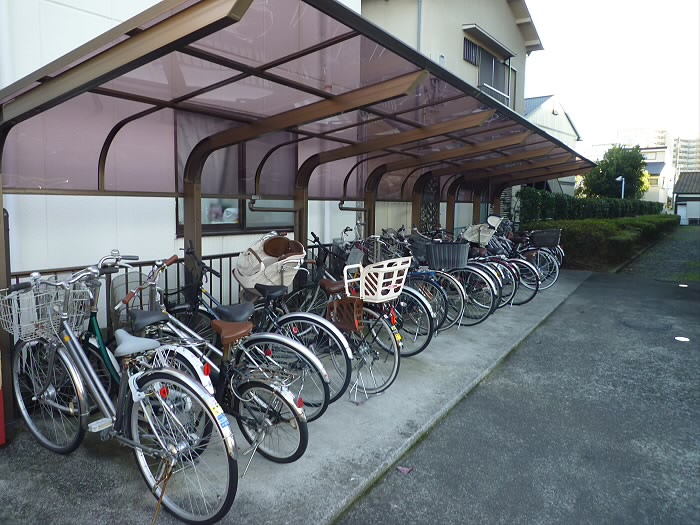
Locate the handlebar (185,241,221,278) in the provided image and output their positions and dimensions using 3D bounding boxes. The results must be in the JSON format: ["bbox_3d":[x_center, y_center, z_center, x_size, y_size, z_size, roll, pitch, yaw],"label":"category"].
[{"bbox_3d":[-1.021,-0.030,3.524,0.140,0.100,0.550,-2,30,-40],"label":"handlebar"}]

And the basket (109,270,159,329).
[{"bbox_3d":[-1.250,0.222,2.930,0.250,0.255,0.330,0,7,-10],"label":"basket"}]

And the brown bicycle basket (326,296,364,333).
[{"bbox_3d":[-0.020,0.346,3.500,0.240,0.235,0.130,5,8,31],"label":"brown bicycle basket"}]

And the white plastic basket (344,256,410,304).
[{"bbox_3d":[0.202,0.114,3.538,0.310,0.270,0.410,5,8,31],"label":"white plastic basket"}]

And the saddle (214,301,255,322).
[{"bbox_3d":[-0.736,0.303,3.195,0.265,0.115,0.190,3,14,23],"label":"saddle"}]

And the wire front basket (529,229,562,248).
[{"bbox_3d":[3.237,-0.396,8.348,0.400,0.260,0.310,6,9,37],"label":"wire front basket"}]

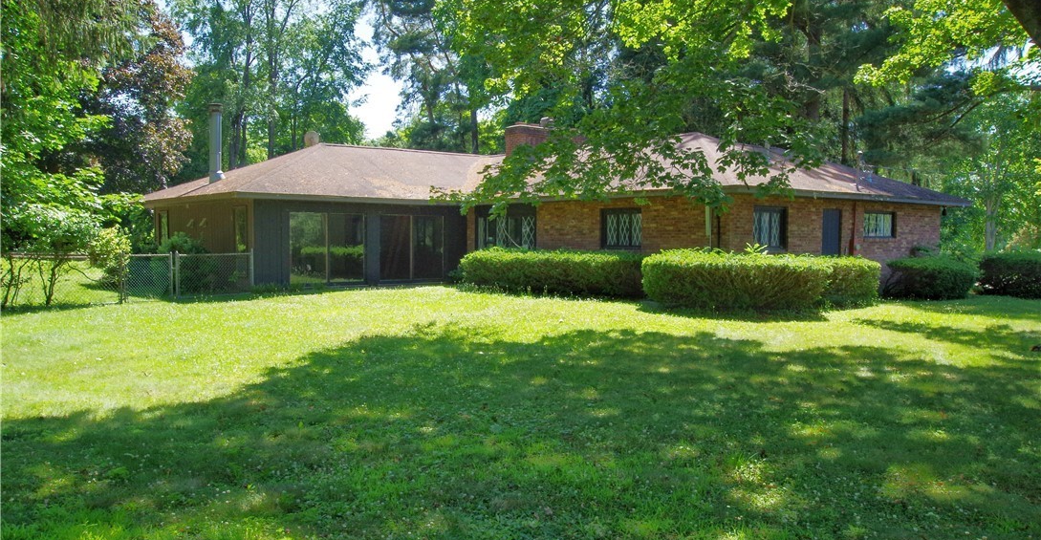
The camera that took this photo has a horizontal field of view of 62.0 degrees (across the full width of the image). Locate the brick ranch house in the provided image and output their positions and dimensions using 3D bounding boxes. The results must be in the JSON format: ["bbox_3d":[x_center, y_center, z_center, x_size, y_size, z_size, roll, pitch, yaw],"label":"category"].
[{"bbox_3d":[0.278,-2.426,28.461,18.816,5.850,19.794,-1,3,-38],"label":"brick ranch house"}]

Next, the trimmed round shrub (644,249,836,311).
[{"bbox_3d":[4.863,0.206,19.497,4.100,1.220,1.900,1,2,7],"label":"trimmed round shrub"}]

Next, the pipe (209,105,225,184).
[{"bbox_3d":[-10.414,-4.317,29.629,0.460,2.671,0.460,-1,3,-38],"label":"pipe"}]

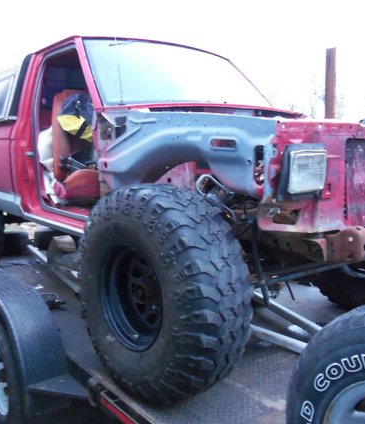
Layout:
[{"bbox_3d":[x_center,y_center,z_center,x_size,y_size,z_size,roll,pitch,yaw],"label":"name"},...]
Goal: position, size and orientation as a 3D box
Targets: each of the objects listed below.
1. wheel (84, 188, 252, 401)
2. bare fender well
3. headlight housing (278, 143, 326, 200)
[{"bbox_3d":[-0.114,0.337,1.919,0.302,0.870,0.870,-2,7,-41],"label":"wheel"},{"bbox_3d":[0.031,-0.259,2.043,0.300,0.400,1.040,-7,10,-38],"label":"bare fender well"},{"bbox_3d":[0.403,-0.138,1.600,0.215,0.178,0.105,-7,10,-38],"label":"headlight housing"}]

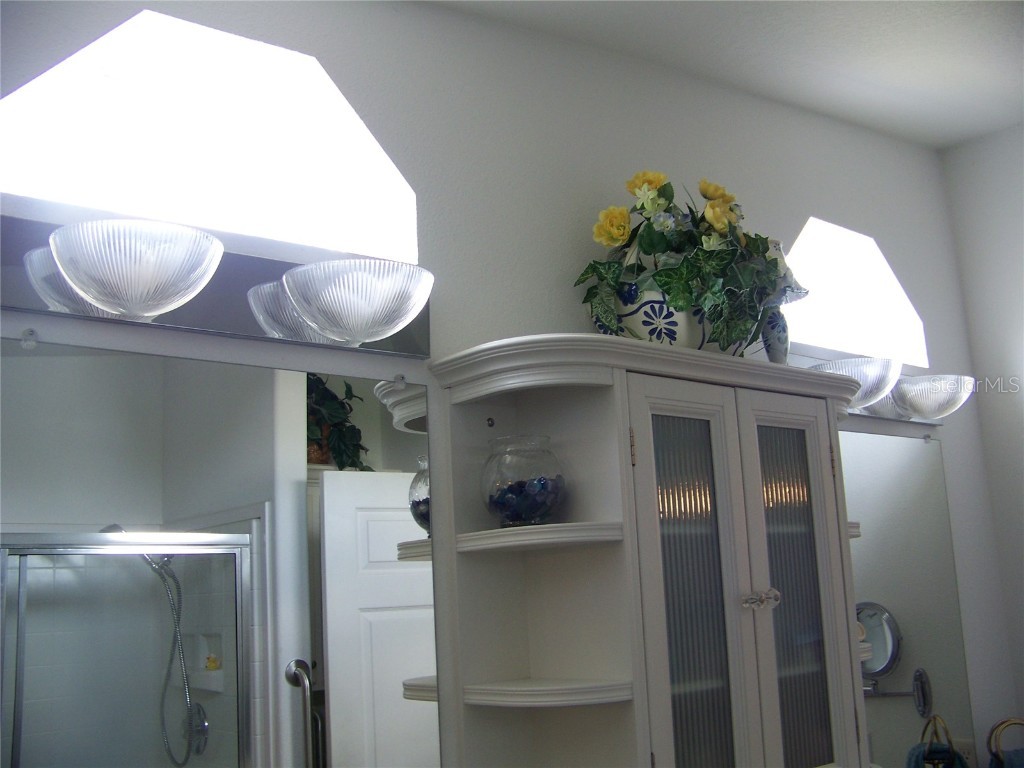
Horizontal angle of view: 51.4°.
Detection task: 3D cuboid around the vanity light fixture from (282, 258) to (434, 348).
[{"bbox_3d":[-0.200,-0.101,1.459,0.201,0.089,0.155,6,-14,-38],"label":"vanity light fixture"}]

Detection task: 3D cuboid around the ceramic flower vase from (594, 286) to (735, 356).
[{"bbox_3d":[0.266,-0.080,1.800,0.242,0.121,0.220,-2,-11,0],"label":"ceramic flower vase"}]

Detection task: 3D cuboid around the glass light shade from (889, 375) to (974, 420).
[{"bbox_3d":[0.958,0.037,2.379,0.201,0.089,0.155,6,-14,-38],"label":"glass light shade"}]

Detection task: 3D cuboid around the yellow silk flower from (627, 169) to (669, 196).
[{"bbox_3d":[0.232,-0.341,1.820,0.067,0.048,0.059,-4,-11,8],"label":"yellow silk flower"}]

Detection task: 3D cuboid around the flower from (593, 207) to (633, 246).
[{"bbox_3d":[0.161,-0.253,1.708,0.061,0.062,0.048,-3,-11,6],"label":"flower"}]

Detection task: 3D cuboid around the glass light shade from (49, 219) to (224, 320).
[{"bbox_3d":[-0.437,-0.127,1.270,0.201,0.089,0.155,6,-14,-38],"label":"glass light shade"}]

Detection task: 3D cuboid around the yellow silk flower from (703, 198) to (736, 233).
[{"bbox_3d":[0.368,-0.299,1.888,0.059,0.059,0.053,-5,-11,12],"label":"yellow silk flower"}]

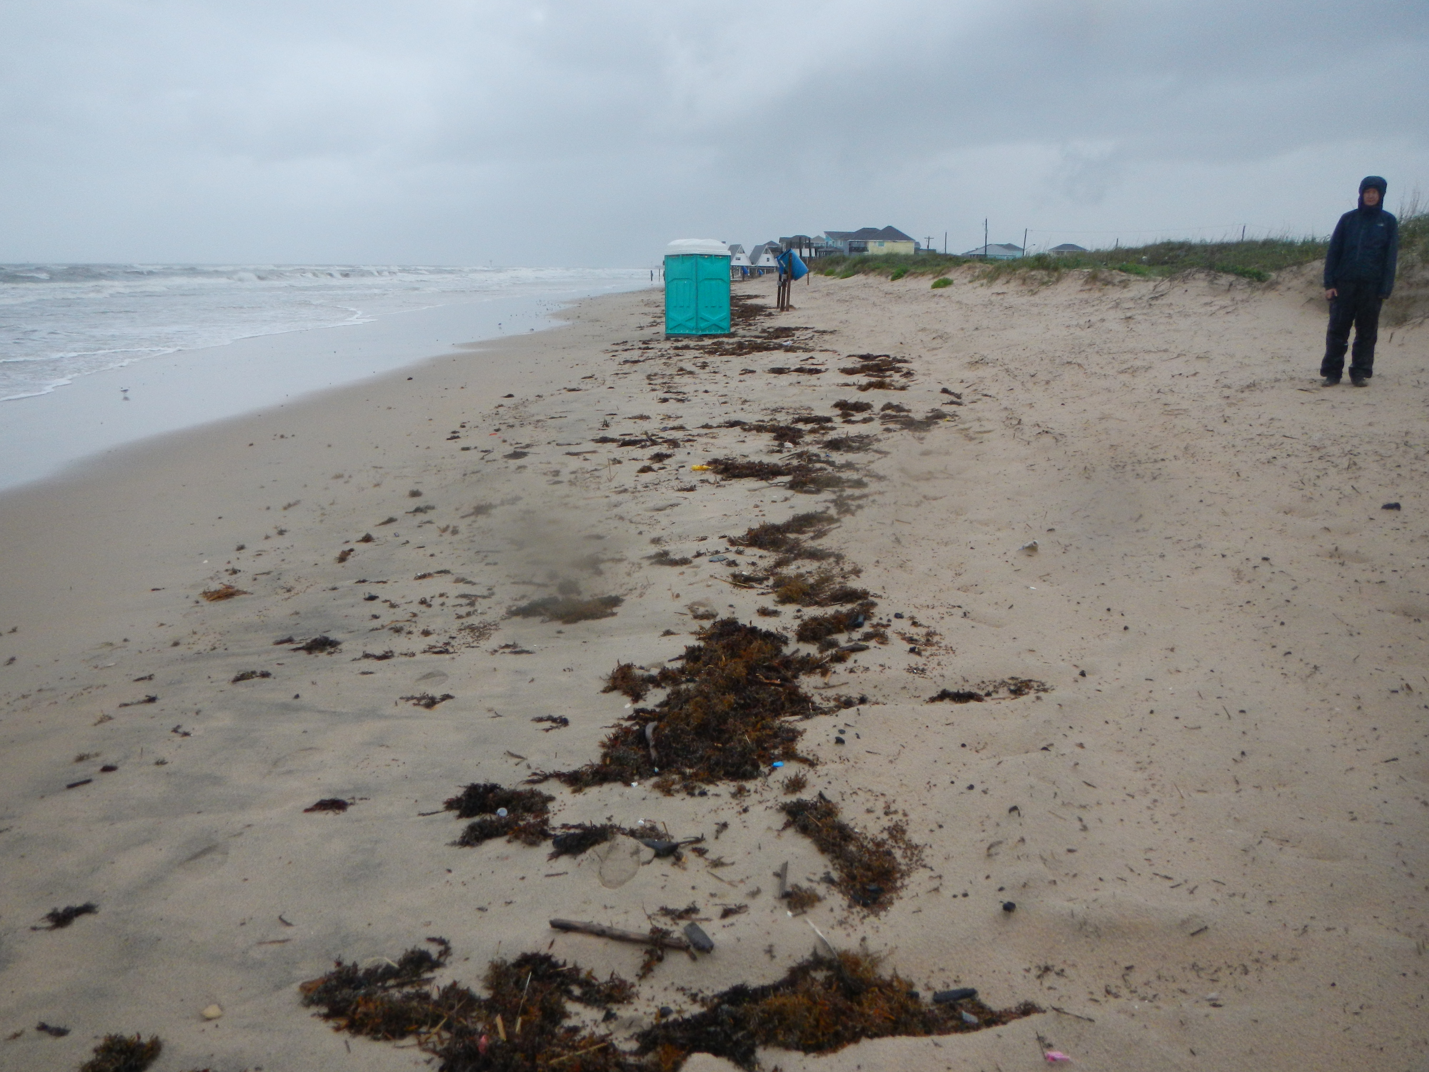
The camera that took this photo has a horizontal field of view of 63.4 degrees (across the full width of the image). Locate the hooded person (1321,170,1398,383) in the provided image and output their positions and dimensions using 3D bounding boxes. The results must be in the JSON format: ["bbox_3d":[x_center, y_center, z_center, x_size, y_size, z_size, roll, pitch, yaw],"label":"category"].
[{"bbox_3d":[5.641,-2.213,10.121,0.540,1.790,0.340,9,16,34],"label":"hooded person"}]

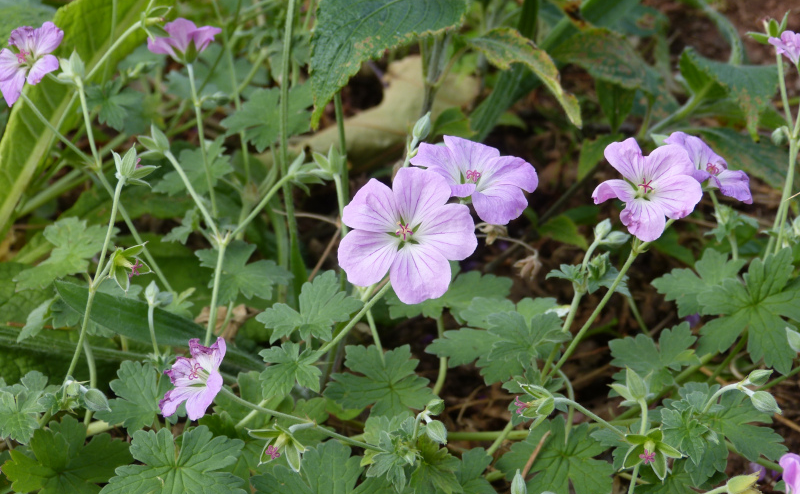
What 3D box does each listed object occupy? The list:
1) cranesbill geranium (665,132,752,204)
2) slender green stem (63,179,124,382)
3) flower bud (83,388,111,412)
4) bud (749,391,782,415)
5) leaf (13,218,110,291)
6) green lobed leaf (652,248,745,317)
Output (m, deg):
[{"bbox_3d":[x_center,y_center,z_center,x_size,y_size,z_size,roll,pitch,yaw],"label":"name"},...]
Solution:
[{"bbox_3d":[0.102,-0.026,0.530,0.030,0.014,0.027,11,38,-9],"label":"cranesbill geranium"},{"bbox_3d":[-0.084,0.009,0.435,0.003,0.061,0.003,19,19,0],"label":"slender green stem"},{"bbox_3d":[-0.095,0.048,0.500,0.010,0.006,0.006,37,0,6],"label":"flower bud"},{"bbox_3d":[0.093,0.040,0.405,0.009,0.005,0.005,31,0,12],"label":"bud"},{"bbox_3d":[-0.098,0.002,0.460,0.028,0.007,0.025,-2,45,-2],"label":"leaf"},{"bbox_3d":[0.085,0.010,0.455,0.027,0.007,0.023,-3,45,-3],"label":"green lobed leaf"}]

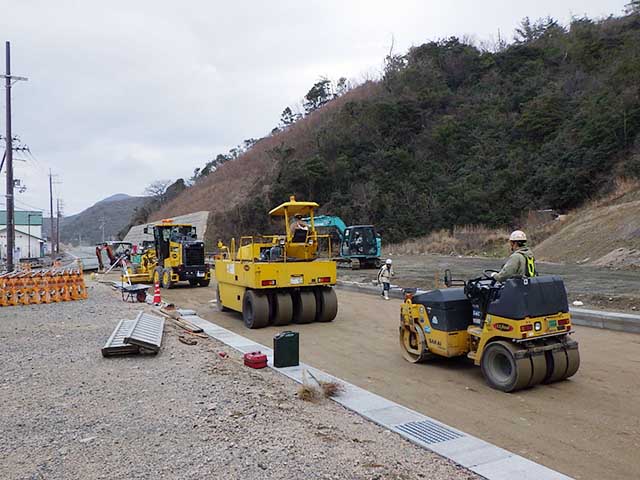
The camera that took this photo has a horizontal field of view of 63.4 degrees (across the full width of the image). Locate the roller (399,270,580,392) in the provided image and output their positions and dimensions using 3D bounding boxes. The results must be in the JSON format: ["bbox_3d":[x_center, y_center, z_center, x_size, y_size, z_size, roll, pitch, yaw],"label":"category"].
[{"bbox_3d":[2.600,1.305,8.423,1.280,1.630,2.850,0,-1,-28],"label":"roller"}]

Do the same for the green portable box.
[{"bbox_3d":[-0.444,1.468,6.905,0.325,0.470,0.160,0,-1,-27],"label":"green portable box"}]

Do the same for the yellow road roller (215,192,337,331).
[{"bbox_3d":[-1.524,0.556,14.678,2.200,3.260,4.600,0,-1,-27],"label":"yellow road roller"}]

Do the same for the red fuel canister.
[{"bbox_3d":[-0.867,1.607,6.983,0.190,0.195,0.280,1,-1,-41],"label":"red fuel canister"}]

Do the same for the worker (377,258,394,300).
[{"bbox_3d":[2.575,1.532,20.185,0.550,1.580,0.500,1,-1,-45],"label":"worker"}]

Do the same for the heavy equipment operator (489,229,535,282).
[{"bbox_3d":[2.929,0.503,7.825,0.550,1.280,0.800,0,-1,-32],"label":"heavy equipment operator"}]

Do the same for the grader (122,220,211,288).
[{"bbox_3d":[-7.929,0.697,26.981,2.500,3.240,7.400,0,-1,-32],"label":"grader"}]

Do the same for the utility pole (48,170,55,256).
[{"bbox_3d":[-34.192,-3.442,66.040,0.340,11.220,0.340,-2,-1,0],"label":"utility pole"}]

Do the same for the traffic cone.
[{"bbox_3d":[-4.489,1.488,14.285,0.370,0.670,0.370,0,-1,0],"label":"traffic cone"}]

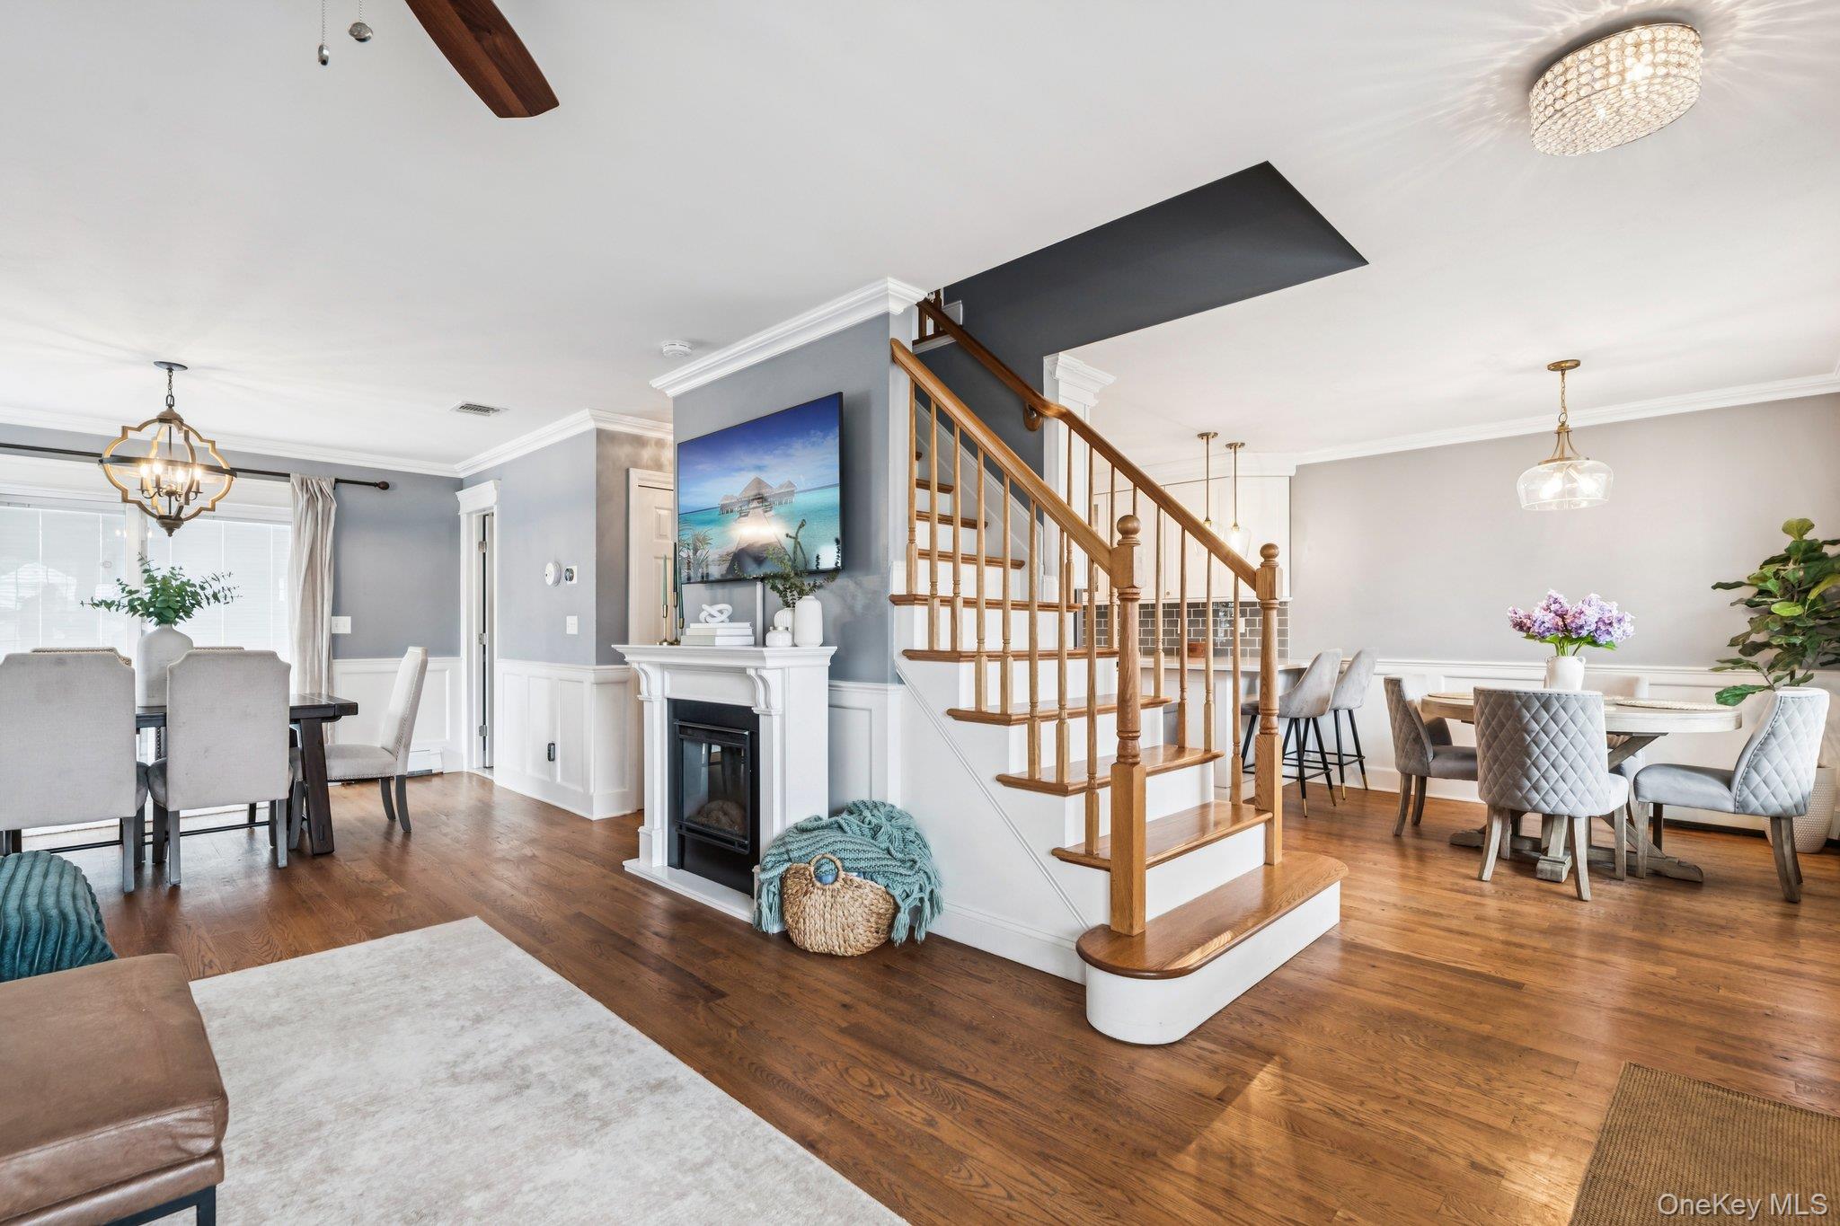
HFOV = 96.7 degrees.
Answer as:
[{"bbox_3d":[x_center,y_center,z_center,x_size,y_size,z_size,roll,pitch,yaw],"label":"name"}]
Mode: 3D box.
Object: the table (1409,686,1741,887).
[{"bbox_3d":[3.147,0.817,3.967,1.210,0.750,1.210,-1,-1,44],"label":"table"}]

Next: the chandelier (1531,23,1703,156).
[{"bbox_3d":[1.580,-1.196,1.867,0.310,0.120,0.310,-1,-1,44],"label":"chandelier"}]

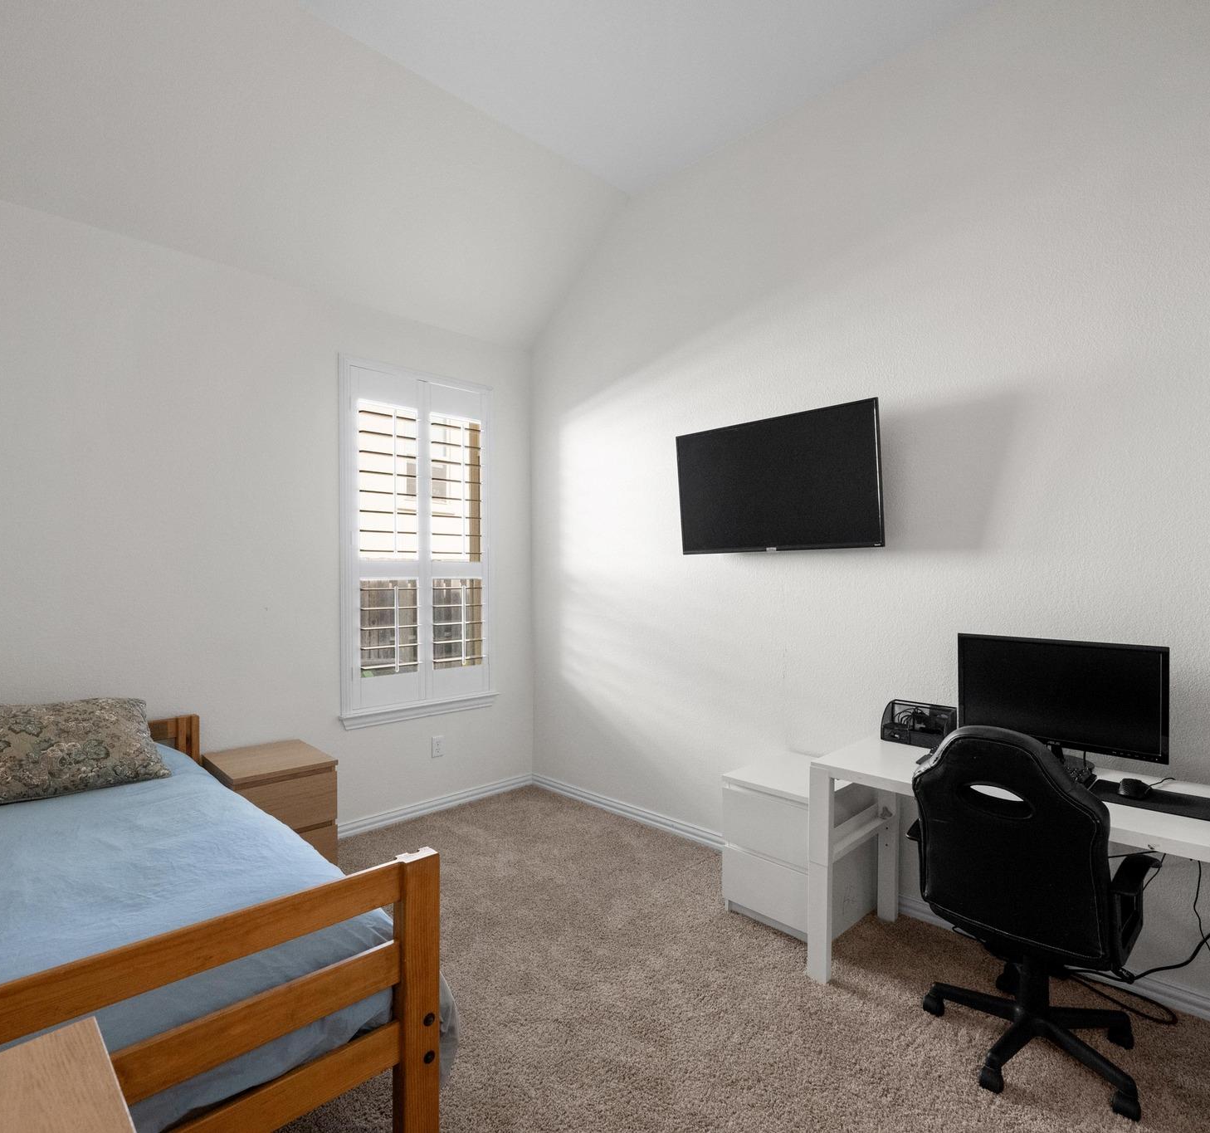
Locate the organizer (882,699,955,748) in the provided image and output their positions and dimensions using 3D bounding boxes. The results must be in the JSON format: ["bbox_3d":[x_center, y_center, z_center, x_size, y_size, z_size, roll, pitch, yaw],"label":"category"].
[{"bbox_3d":[1.155,0.580,2.425,0.135,0.132,0.215,0,0,-44],"label":"organizer"}]

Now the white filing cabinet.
[{"bbox_3d":[0.777,1.095,2.619,0.480,0.550,0.400,0,0,-44],"label":"white filing cabinet"}]

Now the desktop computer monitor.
[{"bbox_3d":[1.425,0.437,2.092,0.200,0.412,0.556,0,0,-44],"label":"desktop computer monitor"}]

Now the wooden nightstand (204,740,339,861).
[{"bbox_3d":[-1.441,1.099,2.848,0.400,0.550,0.480,0,0,-43],"label":"wooden nightstand"}]

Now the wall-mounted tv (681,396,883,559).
[{"bbox_3d":[0.722,-0.344,2.836,0.075,0.557,0.966,-6,4,-45],"label":"wall-mounted tv"}]

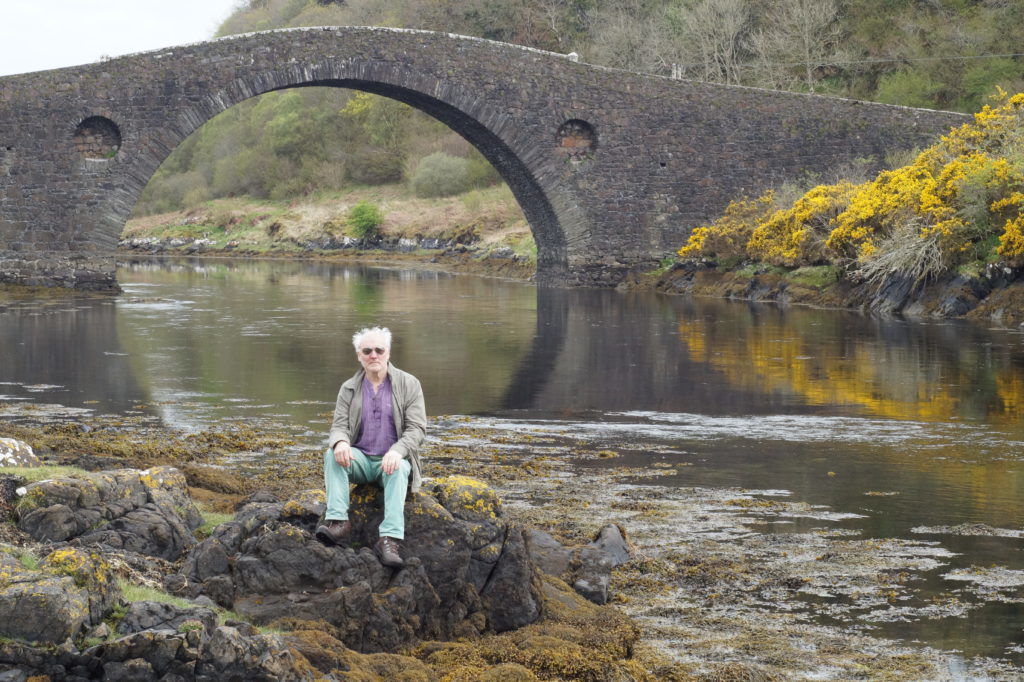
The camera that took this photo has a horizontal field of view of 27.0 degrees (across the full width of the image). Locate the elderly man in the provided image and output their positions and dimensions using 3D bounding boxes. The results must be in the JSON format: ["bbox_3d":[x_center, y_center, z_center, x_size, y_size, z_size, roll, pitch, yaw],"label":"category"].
[{"bbox_3d":[-0.790,0.567,11.900,0.630,1.280,0.840,0,3,4],"label":"elderly man"}]

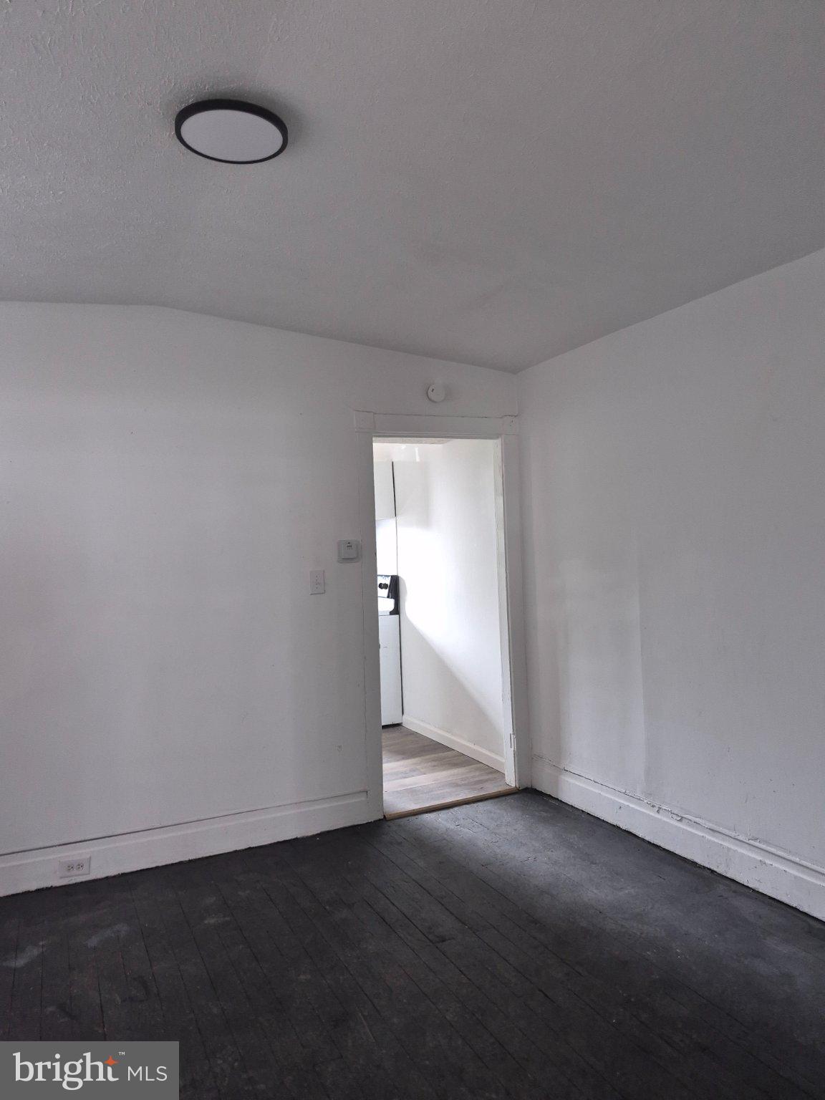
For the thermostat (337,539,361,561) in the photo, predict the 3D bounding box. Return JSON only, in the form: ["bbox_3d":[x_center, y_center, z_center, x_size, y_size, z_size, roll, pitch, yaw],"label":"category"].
[{"bbox_3d":[-0.331,0.003,3.830,0.123,0.118,0.028,-2,0,-26],"label":"thermostat"}]

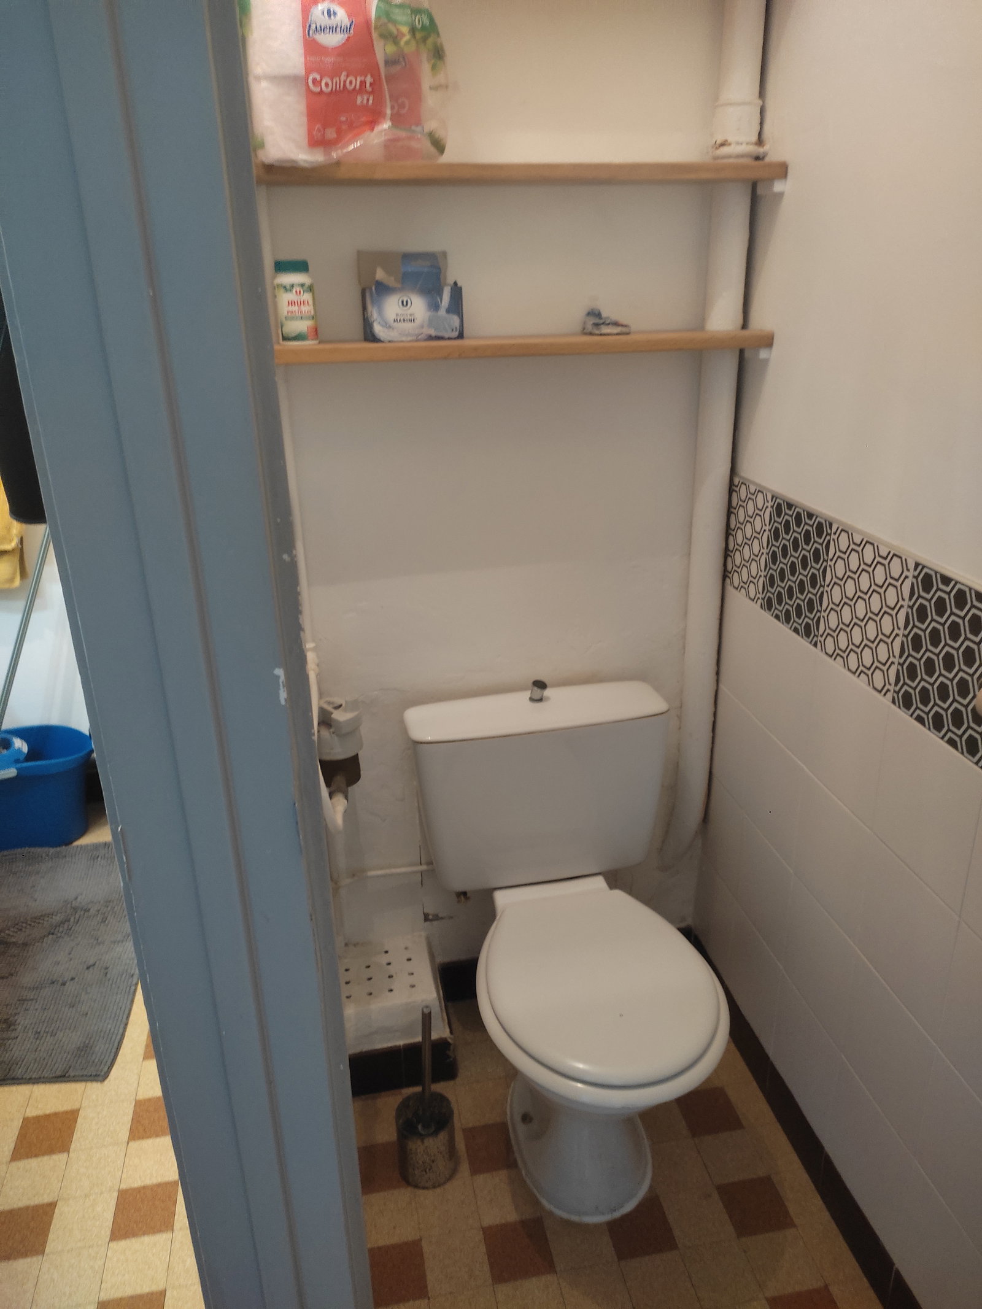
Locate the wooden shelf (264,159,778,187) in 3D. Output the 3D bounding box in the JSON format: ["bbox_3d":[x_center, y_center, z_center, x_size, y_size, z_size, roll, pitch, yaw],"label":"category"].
[{"bbox_3d":[0.037,-0.723,1.486,0.809,0.024,0.143,-5,22,-9],"label":"wooden shelf"}]

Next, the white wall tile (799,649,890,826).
[{"bbox_3d":[0.529,0.125,1.460,0.010,0.200,0.200,-5,22,-10],"label":"white wall tile"}]

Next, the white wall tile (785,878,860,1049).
[{"bbox_3d":[0.536,0.501,1.611,0.010,0.200,0.200,-5,22,-10],"label":"white wall tile"}]

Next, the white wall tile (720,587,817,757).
[{"bbox_3d":[0.475,0.026,1.695,0.010,0.200,0.345,-5,22,-9],"label":"white wall tile"}]

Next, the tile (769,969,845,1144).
[{"bbox_3d":[0.540,0.689,1.686,0.010,0.200,0.200,-5,22,-10],"label":"tile"}]

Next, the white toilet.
[{"bbox_3d":[0.132,0.501,1.631,0.440,0.775,0.645,-5,22,-10],"label":"white toilet"}]

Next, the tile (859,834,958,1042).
[{"bbox_3d":[0.564,0.381,1.335,0.010,0.200,0.200,-5,22,-9],"label":"tile"}]

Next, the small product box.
[{"bbox_3d":[-0.122,-0.552,1.513,0.141,0.130,0.055,-9,23,-20],"label":"small product box"}]

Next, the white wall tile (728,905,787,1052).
[{"bbox_3d":[0.502,0.616,1.871,0.010,0.200,0.200,-5,22,-10],"label":"white wall tile"}]

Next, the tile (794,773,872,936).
[{"bbox_3d":[0.528,0.309,1.518,0.010,0.200,0.200,-5,22,-9],"label":"tile"}]

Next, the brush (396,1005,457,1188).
[{"bbox_3d":[-0.113,0.727,1.658,0.100,0.345,0.100,-5,22,-9],"label":"brush"}]

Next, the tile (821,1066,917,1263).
[{"bbox_3d":[0.570,0.753,1.482,0.010,0.200,0.200,-5,22,-9],"label":"tile"}]

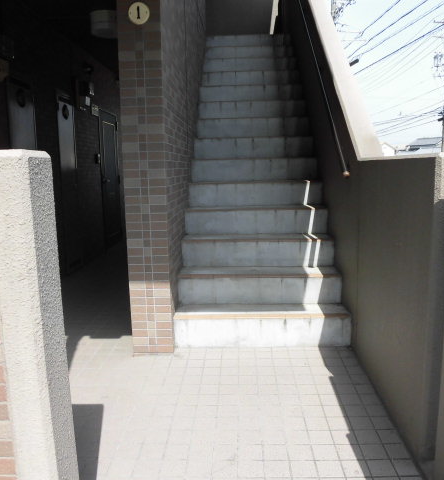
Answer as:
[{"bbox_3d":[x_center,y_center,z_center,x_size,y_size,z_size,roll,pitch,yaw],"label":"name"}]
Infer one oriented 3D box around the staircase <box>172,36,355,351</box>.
[{"bbox_3d":[0.300,-0.969,4.305,1.102,2.766,3.510,-1,10,3],"label":"staircase"}]

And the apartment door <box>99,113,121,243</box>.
[{"bbox_3d":[-1.651,-0.915,6.610,0.071,1.949,0.899,-1,10,3],"label":"apartment door"}]

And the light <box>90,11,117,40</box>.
[{"bbox_3d":[-1.097,-2.069,4.271,0.333,0.170,0.333,-1,10,3],"label":"light"}]

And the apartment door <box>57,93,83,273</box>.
[{"bbox_3d":[-1.718,-0.631,5.010,0.071,1.929,0.515,-1,10,3],"label":"apartment door"}]

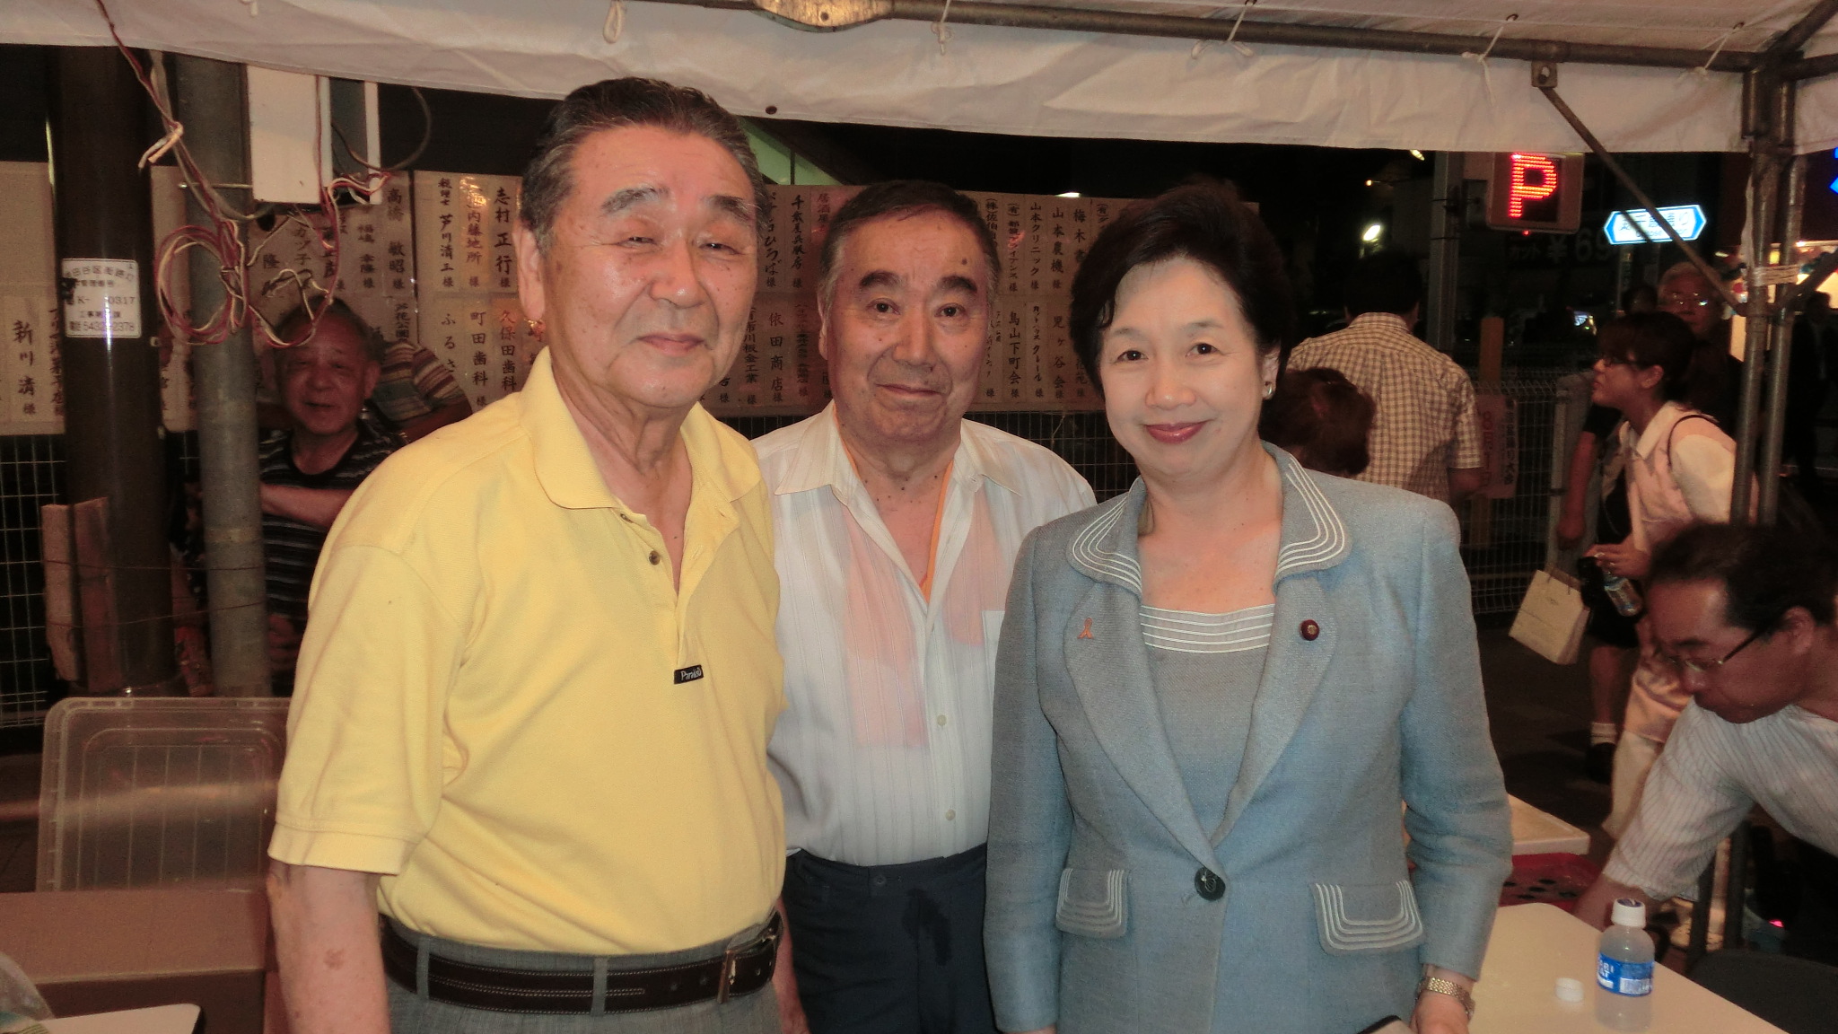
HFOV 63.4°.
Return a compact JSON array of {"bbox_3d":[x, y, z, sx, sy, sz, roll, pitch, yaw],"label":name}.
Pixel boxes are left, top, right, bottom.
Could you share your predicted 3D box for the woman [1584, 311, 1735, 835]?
[{"bbox_3d":[1.998,0.213,4.019,0.500,1.525,0.460,2,7,13],"label":"woman"}]

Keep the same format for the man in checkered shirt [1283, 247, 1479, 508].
[{"bbox_3d":[1.135,0.169,3.757,0.520,1.662,0.340,3,7,22],"label":"man in checkered shirt"}]

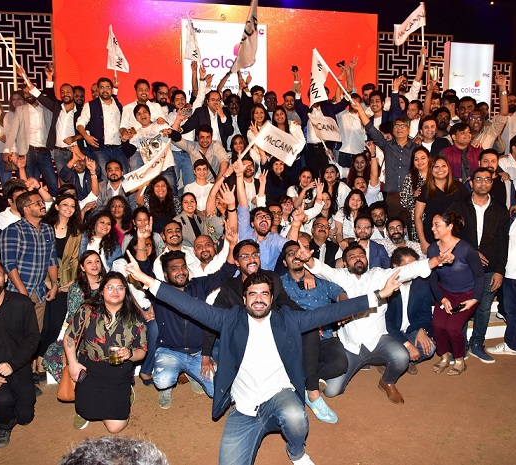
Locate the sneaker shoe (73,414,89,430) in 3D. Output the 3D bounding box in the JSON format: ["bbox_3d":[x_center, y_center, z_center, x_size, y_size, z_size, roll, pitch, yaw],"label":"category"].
[{"bbox_3d":[-1.244,1.279,3.266,0.095,0.100,0.250,-2,5,-12],"label":"sneaker shoe"}]

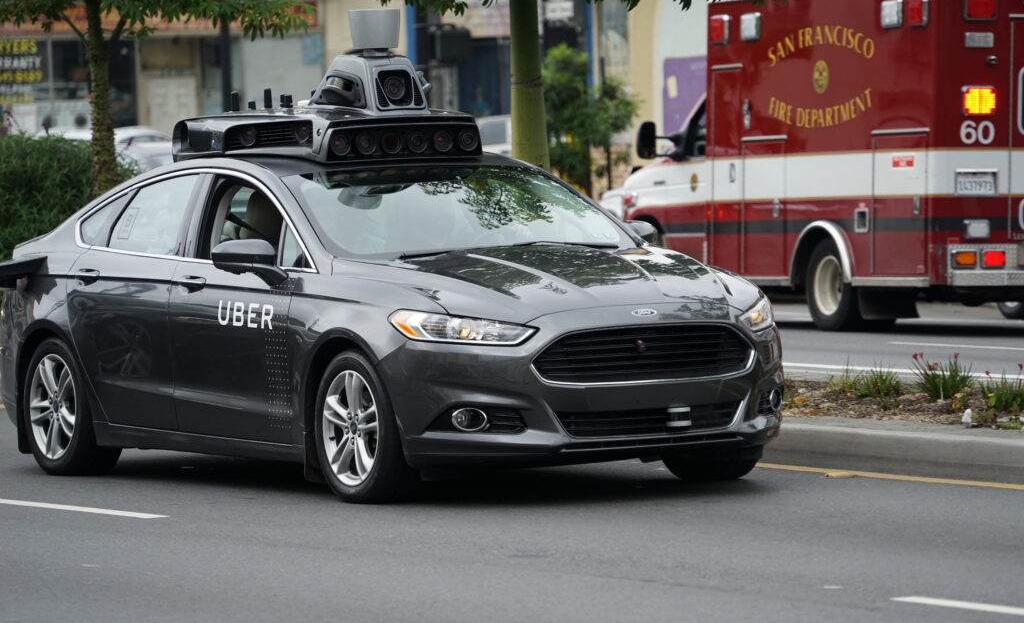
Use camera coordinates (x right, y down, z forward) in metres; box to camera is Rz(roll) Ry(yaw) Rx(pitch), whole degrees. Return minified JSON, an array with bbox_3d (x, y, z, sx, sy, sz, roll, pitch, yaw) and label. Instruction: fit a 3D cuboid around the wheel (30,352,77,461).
[{"bbox_3d":[-2.041,0.437,26.329,0.180,0.487,0.487,-3,3,-30],"label":"wheel"}]

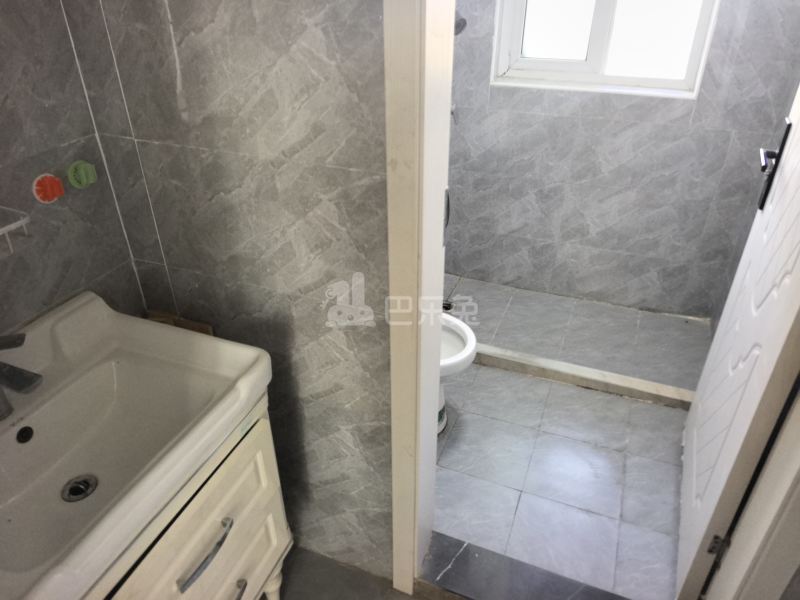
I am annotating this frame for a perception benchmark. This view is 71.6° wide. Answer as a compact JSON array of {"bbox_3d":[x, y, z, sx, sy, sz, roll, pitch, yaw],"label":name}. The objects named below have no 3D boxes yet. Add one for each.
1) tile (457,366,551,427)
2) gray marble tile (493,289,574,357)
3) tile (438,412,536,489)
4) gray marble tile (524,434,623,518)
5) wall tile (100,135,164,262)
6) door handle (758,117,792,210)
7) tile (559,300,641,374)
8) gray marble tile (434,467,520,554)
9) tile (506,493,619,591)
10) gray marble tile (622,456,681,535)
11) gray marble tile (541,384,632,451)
[{"bbox_3d":[0.422,0.385,2.205,0.305,0.010,0.303,11,32,19],"label":"tile"},{"bbox_3d":[0.651,0.108,2.674,0.300,0.012,0.580,11,32,19],"label":"gray marble tile"},{"bbox_3d":[0.315,0.526,1.962,0.293,0.010,0.297,11,32,19],"label":"tile"},{"bbox_3d":[0.591,0.580,1.867,0.300,0.010,0.300,11,32,19],"label":"gray marble tile"},{"bbox_3d":[-0.596,-0.219,1.251,0.105,0.300,0.012,11,32,19],"label":"wall tile"},{"bbox_3d":[0.971,-0.340,1.473,0.052,0.238,0.130,13,33,22],"label":"door handle"},{"bbox_3d":[0.939,0.161,2.580,0.300,0.012,0.580,11,32,19],"label":"tile"},{"bbox_3d":[0.214,0.655,1.741,0.290,0.010,0.255,11,32,19],"label":"gray marble tile"},{"bbox_3d":[0.495,0.714,1.667,0.300,0.012,0.255,11,32,19],"label":"tile"},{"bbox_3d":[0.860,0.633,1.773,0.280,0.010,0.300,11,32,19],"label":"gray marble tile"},{"bbox_3d":[0.712,0.446,2.125,0.300,0.012,0.290,11,32,19],"label":"gray marble tile"}]

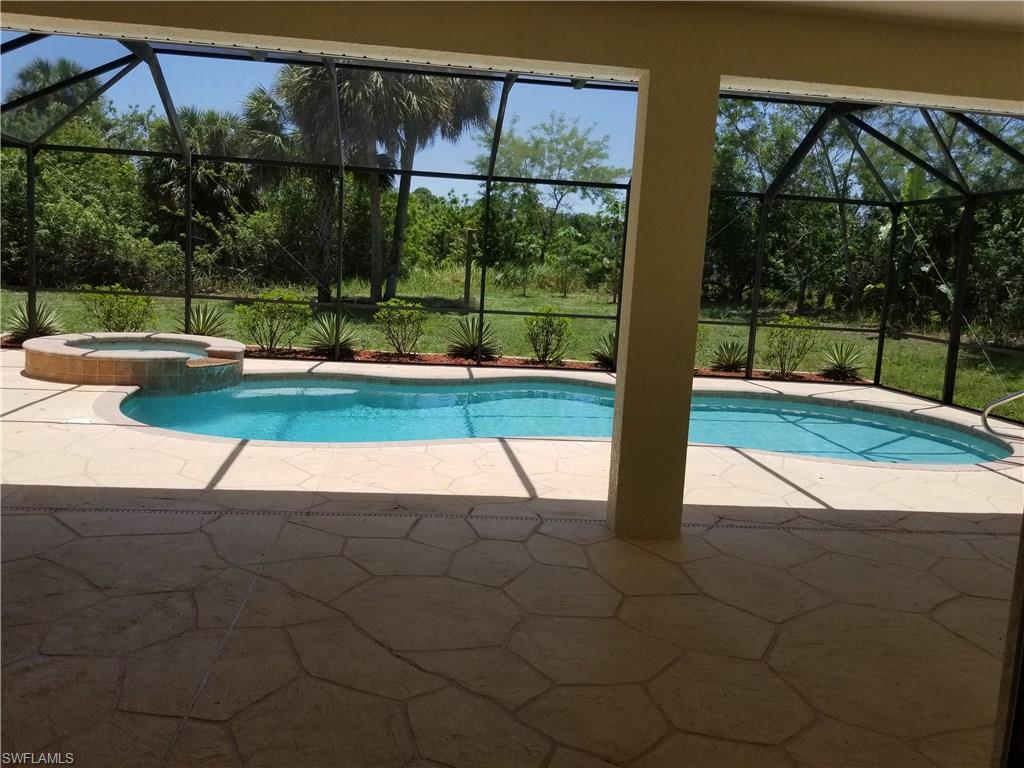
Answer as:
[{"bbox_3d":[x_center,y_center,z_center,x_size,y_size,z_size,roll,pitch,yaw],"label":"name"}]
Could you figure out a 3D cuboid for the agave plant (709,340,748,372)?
[{"bbox_3d":[4.232,-0.538,15.033,0.676,0.597,0.655,2,8,-6],"label":"agave plant"}]

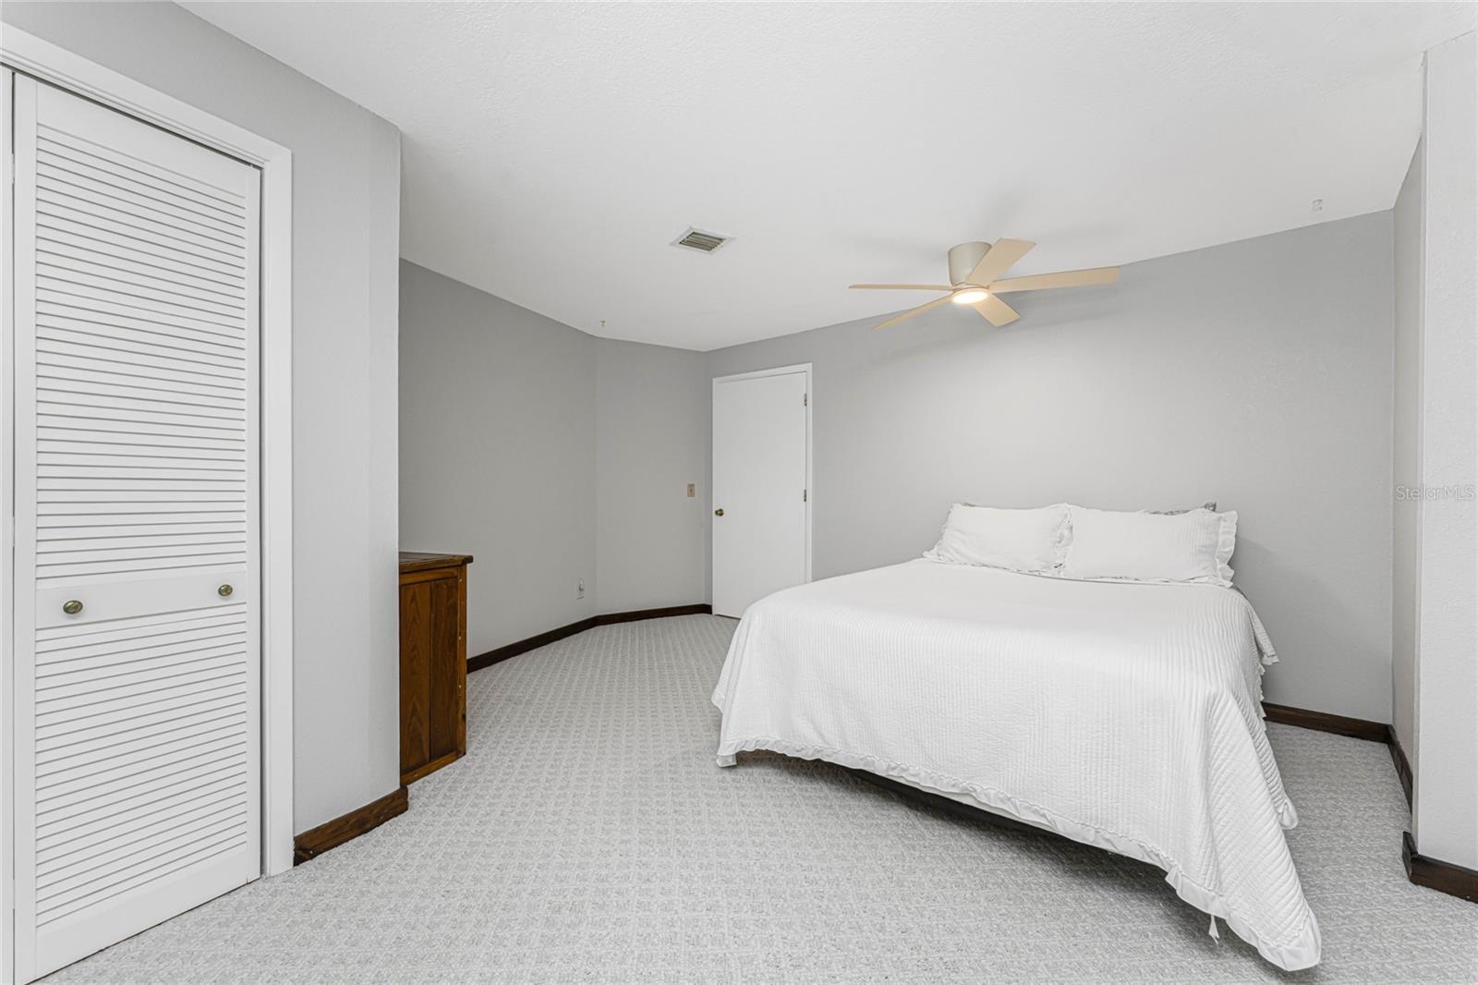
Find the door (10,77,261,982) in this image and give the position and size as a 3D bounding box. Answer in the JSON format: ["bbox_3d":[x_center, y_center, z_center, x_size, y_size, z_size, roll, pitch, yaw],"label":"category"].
[{"bbox_3d":[-1.500,0.081,1.467,0.035,2.018,0.444,0,0,32],"label":"door"}]

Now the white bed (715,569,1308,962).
[{"bbox_3d":[1.206,0.770,2.585,1.700,0.660,2.080,0,0,38],"label":"white bed"}]

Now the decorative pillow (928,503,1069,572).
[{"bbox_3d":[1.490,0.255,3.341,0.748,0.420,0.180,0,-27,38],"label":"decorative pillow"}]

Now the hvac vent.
[{"bbox_3d":[-0.184,-1.280,2.931,0.245,0.020,0.235,0,0,-31],"label":"hvac vent"}]

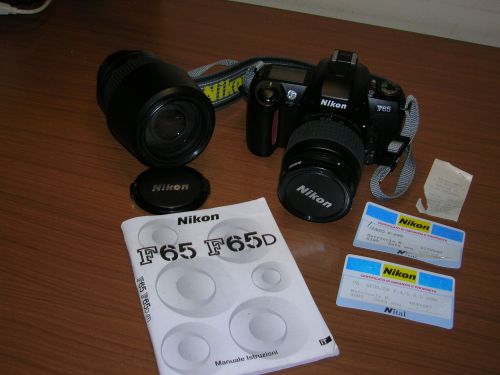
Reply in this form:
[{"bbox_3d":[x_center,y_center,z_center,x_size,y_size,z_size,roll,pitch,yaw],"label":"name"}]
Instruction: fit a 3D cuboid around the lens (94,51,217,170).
[{"bbox_3d":[-0.094,-0.078,0.613,0.079,0.079,0.111,-20,41,-26],"label":"lens"}]

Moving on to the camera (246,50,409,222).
[{"bbox_3d":[0.061,-0.048,0.569,0.141,0.094,0.135,10,46,7],"label":"camera"}]

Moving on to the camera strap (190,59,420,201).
[{"bbox_3d":[0.040,-0.092,0.630,0.240,0.085,0.180,10,41,7],"label":"camera strap"}]

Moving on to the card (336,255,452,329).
[{"bbox_3d":[0.111,0.077,0.501,0.086,0.001,0.054,11,41,9],"label":"card"}]

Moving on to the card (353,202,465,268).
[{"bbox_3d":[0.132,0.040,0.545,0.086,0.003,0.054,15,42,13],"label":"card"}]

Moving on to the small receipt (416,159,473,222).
[{"bbox_3d":[0.175,0.000,0.593,0.039,0.005,0.081,19,43,17],"label":"small receipt"}]

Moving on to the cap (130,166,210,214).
[{"bbox_3d":[-0.067,0.001,0.570,0.067,0.009,0.066,2,40,-2],"label":"cap"}]

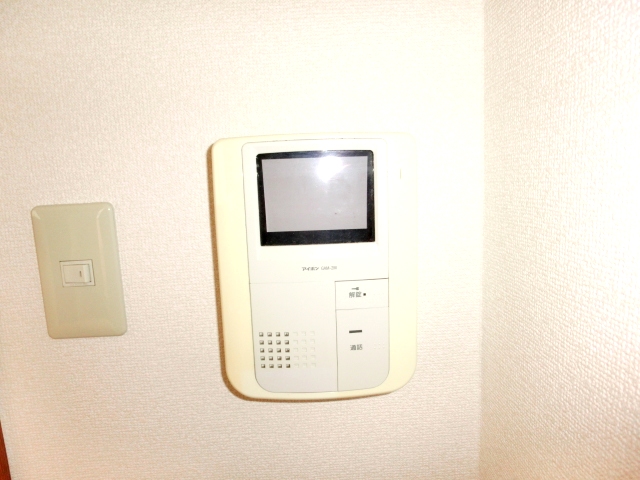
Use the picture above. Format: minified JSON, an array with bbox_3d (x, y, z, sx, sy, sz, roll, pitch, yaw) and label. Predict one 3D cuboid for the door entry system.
[{"bbox_3d":[-0.001,0.026,0.376,0.164,0.223,0.038,-2,9,-1],"label":"door entry system"}]

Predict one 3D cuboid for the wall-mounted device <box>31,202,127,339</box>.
[{"bbox_3d":[-0.210,0.029,0.388,0.070,0.120,0.009,-2,9,-1],"label":"wall-mounted device"}]

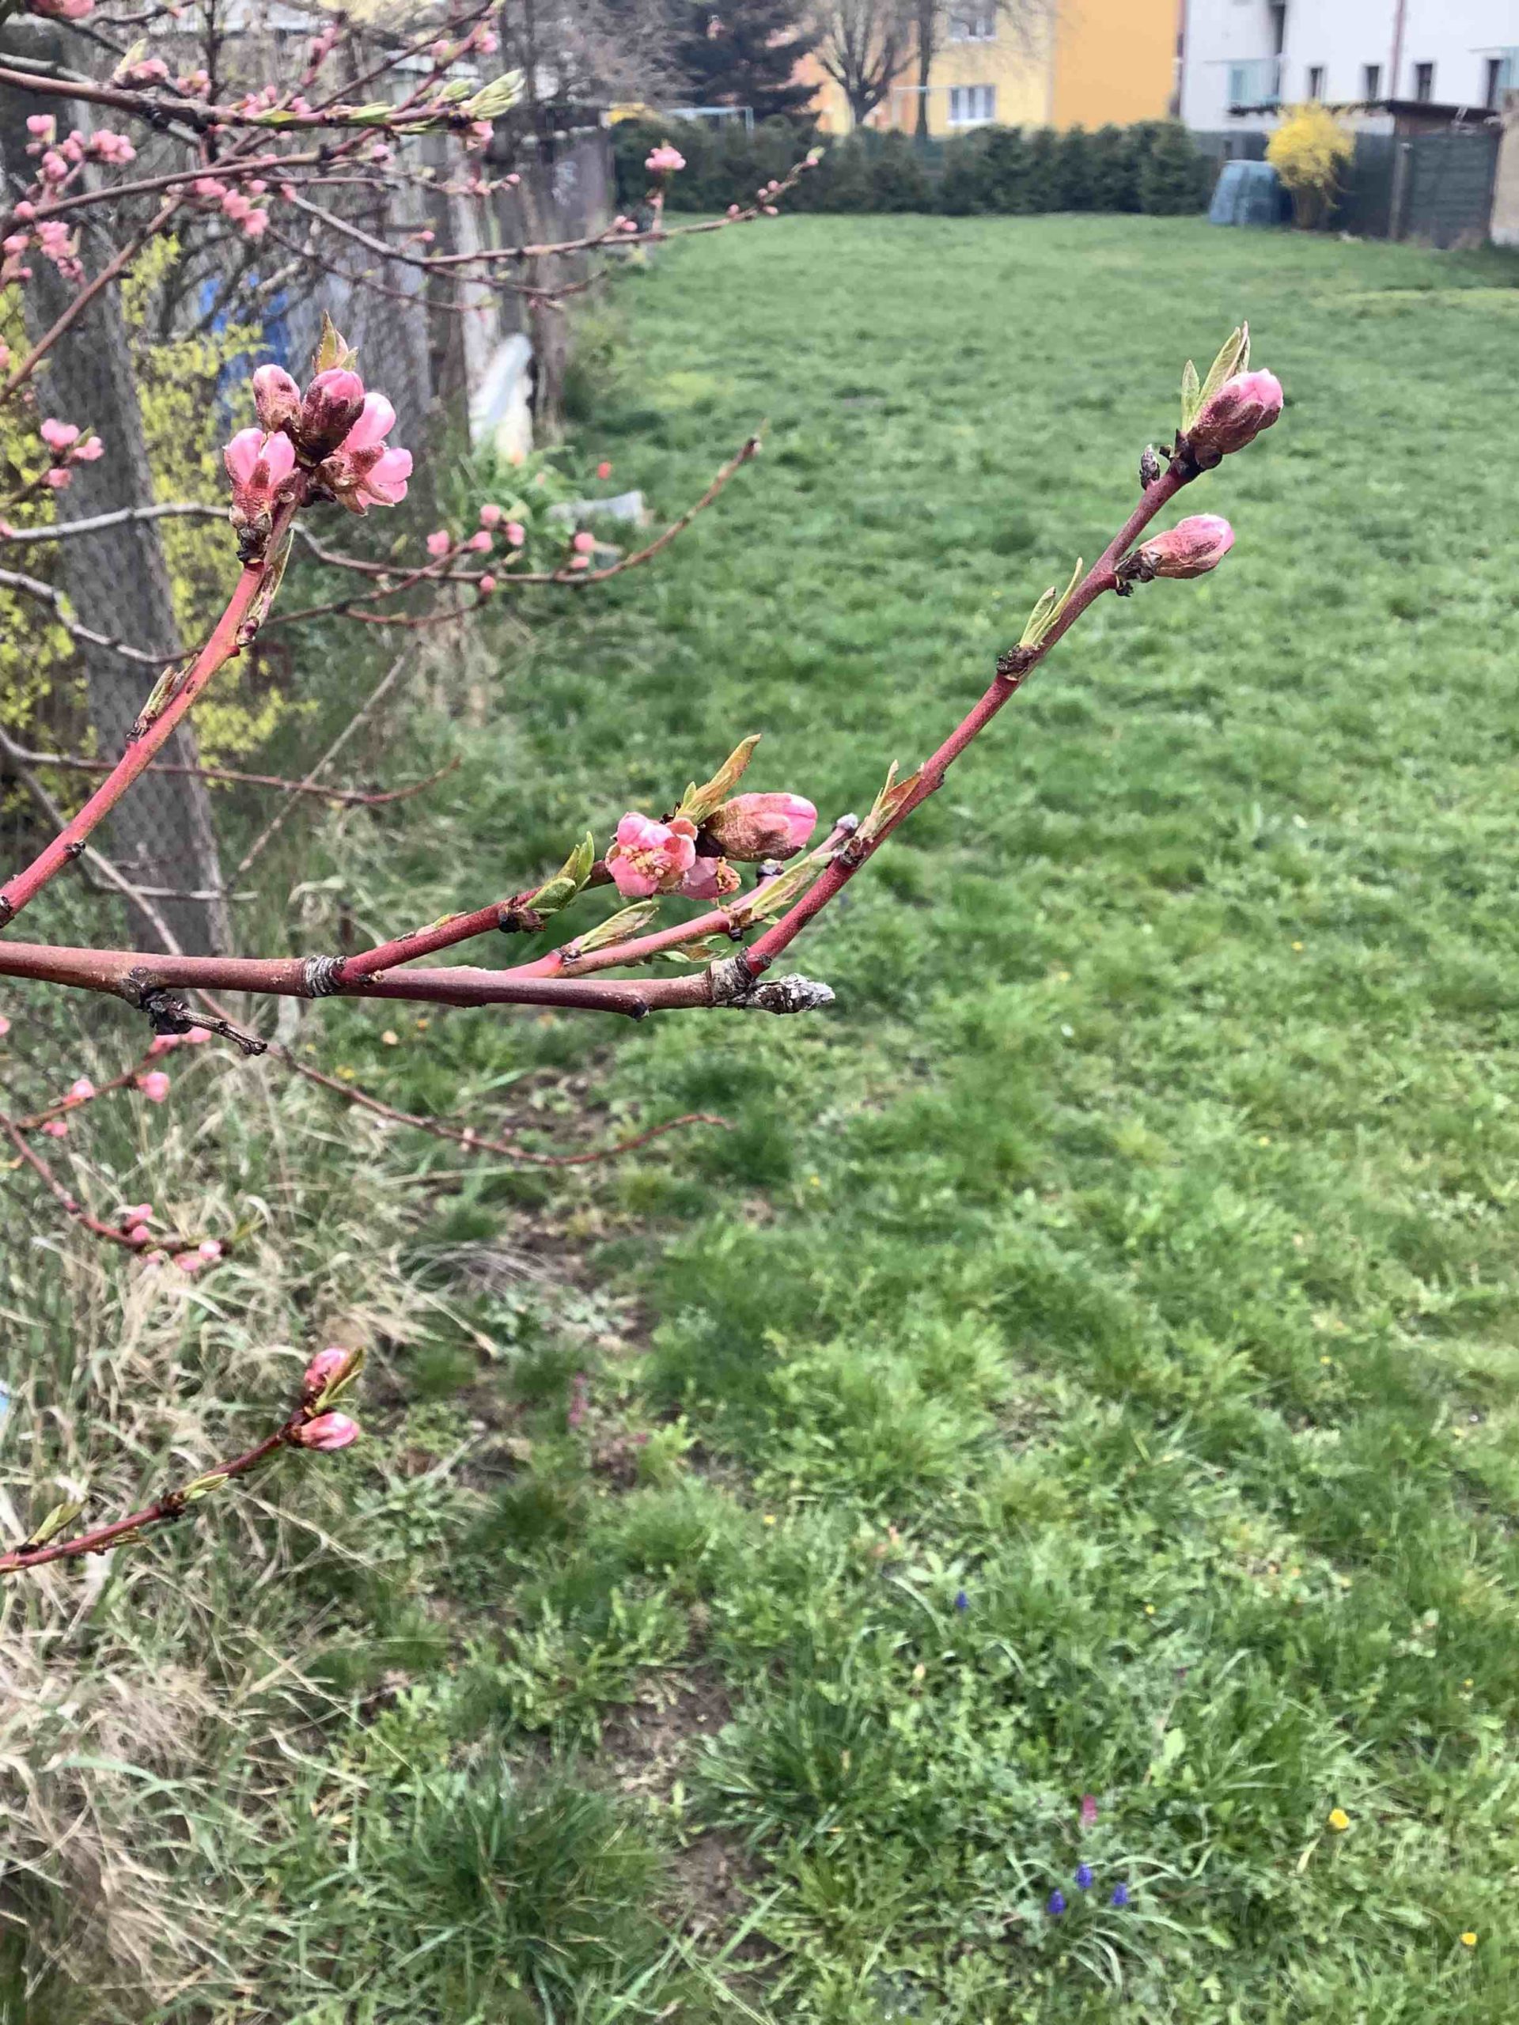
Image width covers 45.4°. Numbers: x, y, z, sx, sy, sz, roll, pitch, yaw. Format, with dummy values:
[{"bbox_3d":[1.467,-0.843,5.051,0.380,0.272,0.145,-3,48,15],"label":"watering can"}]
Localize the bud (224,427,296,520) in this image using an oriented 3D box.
[{"bbox_3d":[-0.092,-0.099,0.334,0.013,0.017,0.012,3,6,-16],"label":"bud"}]

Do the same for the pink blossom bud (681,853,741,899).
[{"bbox_3d":[-0.009,-0.025,0.334,0.012,0.009,0.009,9,4,6],"label":"pink blossom bud"}]

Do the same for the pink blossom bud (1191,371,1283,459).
[{"bbox_3d":[0.088,-0.110,0.335,0.020,0.011,0.011,-38,5,0],"label":"pink blossom bud"}]

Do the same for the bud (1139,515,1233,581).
[{"bbox_3d":[0.079,-0.086,0.335,0.018,0.010,0.010,-19,10,0],"label":"bud"}]

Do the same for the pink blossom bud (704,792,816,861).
[{"bbox_3d":[0.000,-0.034,0.330,0.021,0.012,0.012,-9,6,0],"label":"pink blossom bud"}]

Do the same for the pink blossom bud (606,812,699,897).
[{"bbox_3d":[-0.019,-0.028,0.327,0.017,0.015,0.013,-1,26,2],"label":"pink blossom bud"}]

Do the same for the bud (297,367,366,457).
[{"bbox_3d":[-0.079,-0.111,0.334,0.011,0.017,0.011,20,6,-19],"label":"bud"}]

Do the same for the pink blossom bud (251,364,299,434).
[{"bbox_3d":[-0.091,-0.116,0.342,0.009,0.014,0.009,-11,-9,-11],"label":"pink blossom bud"}]

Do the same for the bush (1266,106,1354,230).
[{"bbox_3d":[8.513,-13.080,28.000,1.400,1.780,1.400,5,27,15],"label":"bush"}]

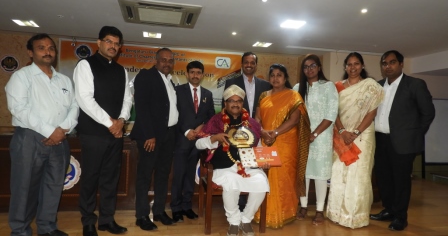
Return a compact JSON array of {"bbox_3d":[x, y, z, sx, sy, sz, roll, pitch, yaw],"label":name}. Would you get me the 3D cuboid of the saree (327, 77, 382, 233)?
[{"bbox_3d":[1.330,0.340,3.140,0.530,1.450,0.400,2,-1,33],"label":"saree"}]

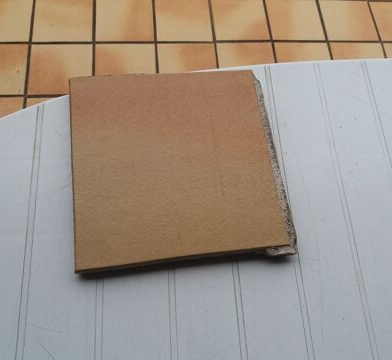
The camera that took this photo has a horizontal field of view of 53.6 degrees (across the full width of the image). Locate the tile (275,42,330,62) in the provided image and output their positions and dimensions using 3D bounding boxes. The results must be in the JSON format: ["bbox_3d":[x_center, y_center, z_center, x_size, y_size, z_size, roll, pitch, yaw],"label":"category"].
[{"bbox_3d":[0.390,-0.403,1.385,0.200,0.010,0.200,-3,68,-6],"label":"tile"}]

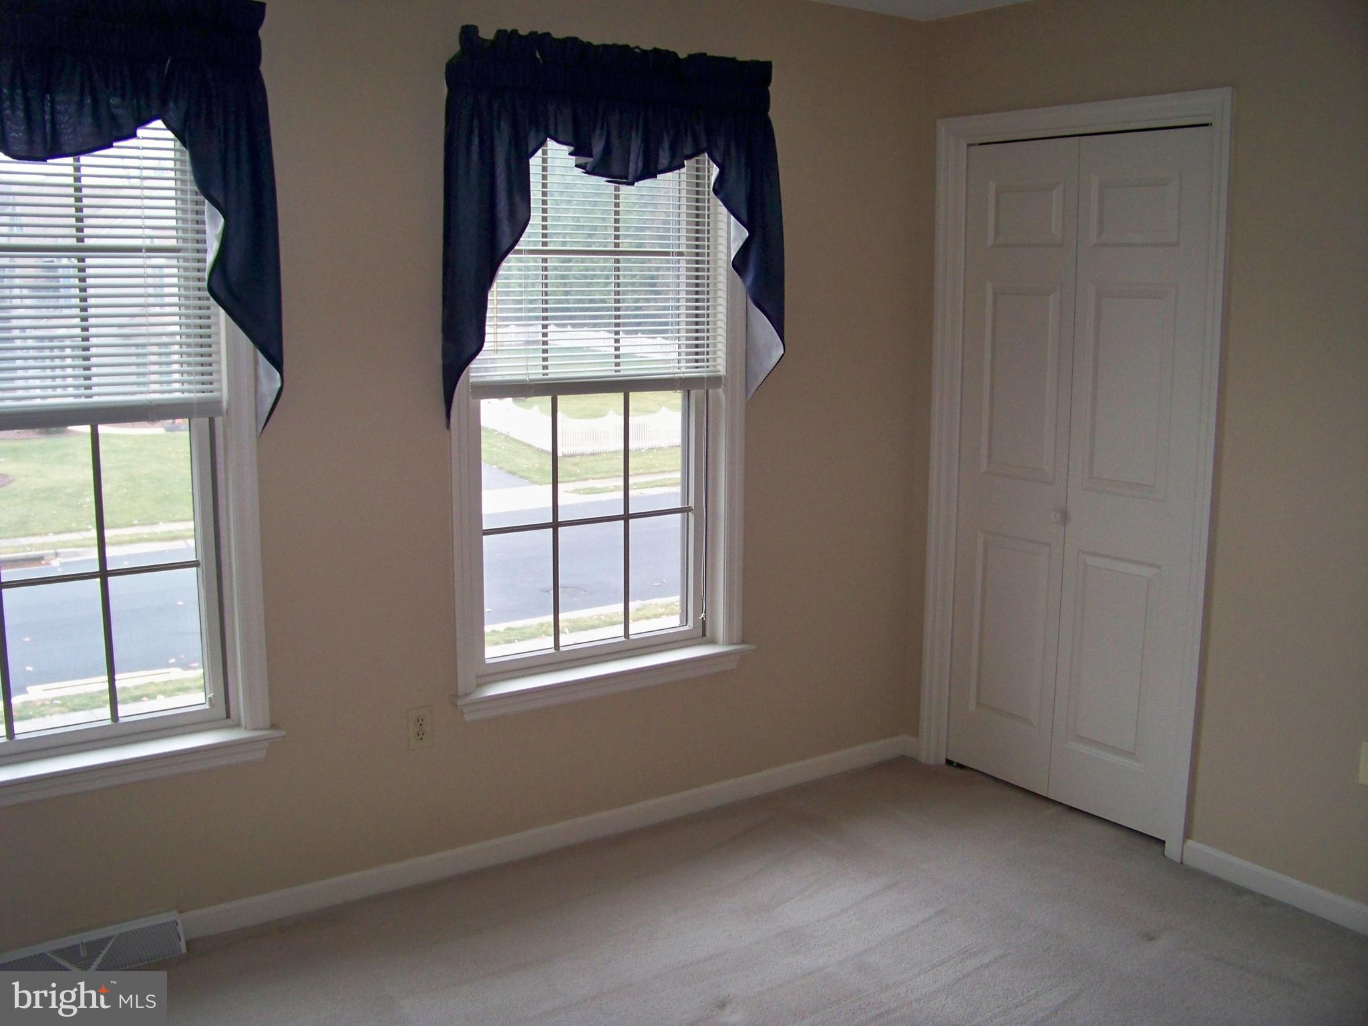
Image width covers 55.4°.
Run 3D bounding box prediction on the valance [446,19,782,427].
[{"bbox_3d":[-0.165,-0.752,3.564,1.055,0.975,0.120,-6,11,-34],"label":"valance"}]

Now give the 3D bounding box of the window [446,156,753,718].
[{"bbox_3d":[-0.226,-0.324,3.687,0.970,1.690,0.115,-6,11,-34],"label":"window"}]

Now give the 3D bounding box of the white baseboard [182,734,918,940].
[{"bbox_3d":[-0.231,0.908,3.858,2.410,0.077,0.022,-6,11,-34],"label":"white baseboard"}]

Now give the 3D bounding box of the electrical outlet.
[{"bbox_3d":[-0.704,0.573,3.472,0.070,0.114,0.010,-6,11,-34],"label":"electrical outlet"}]

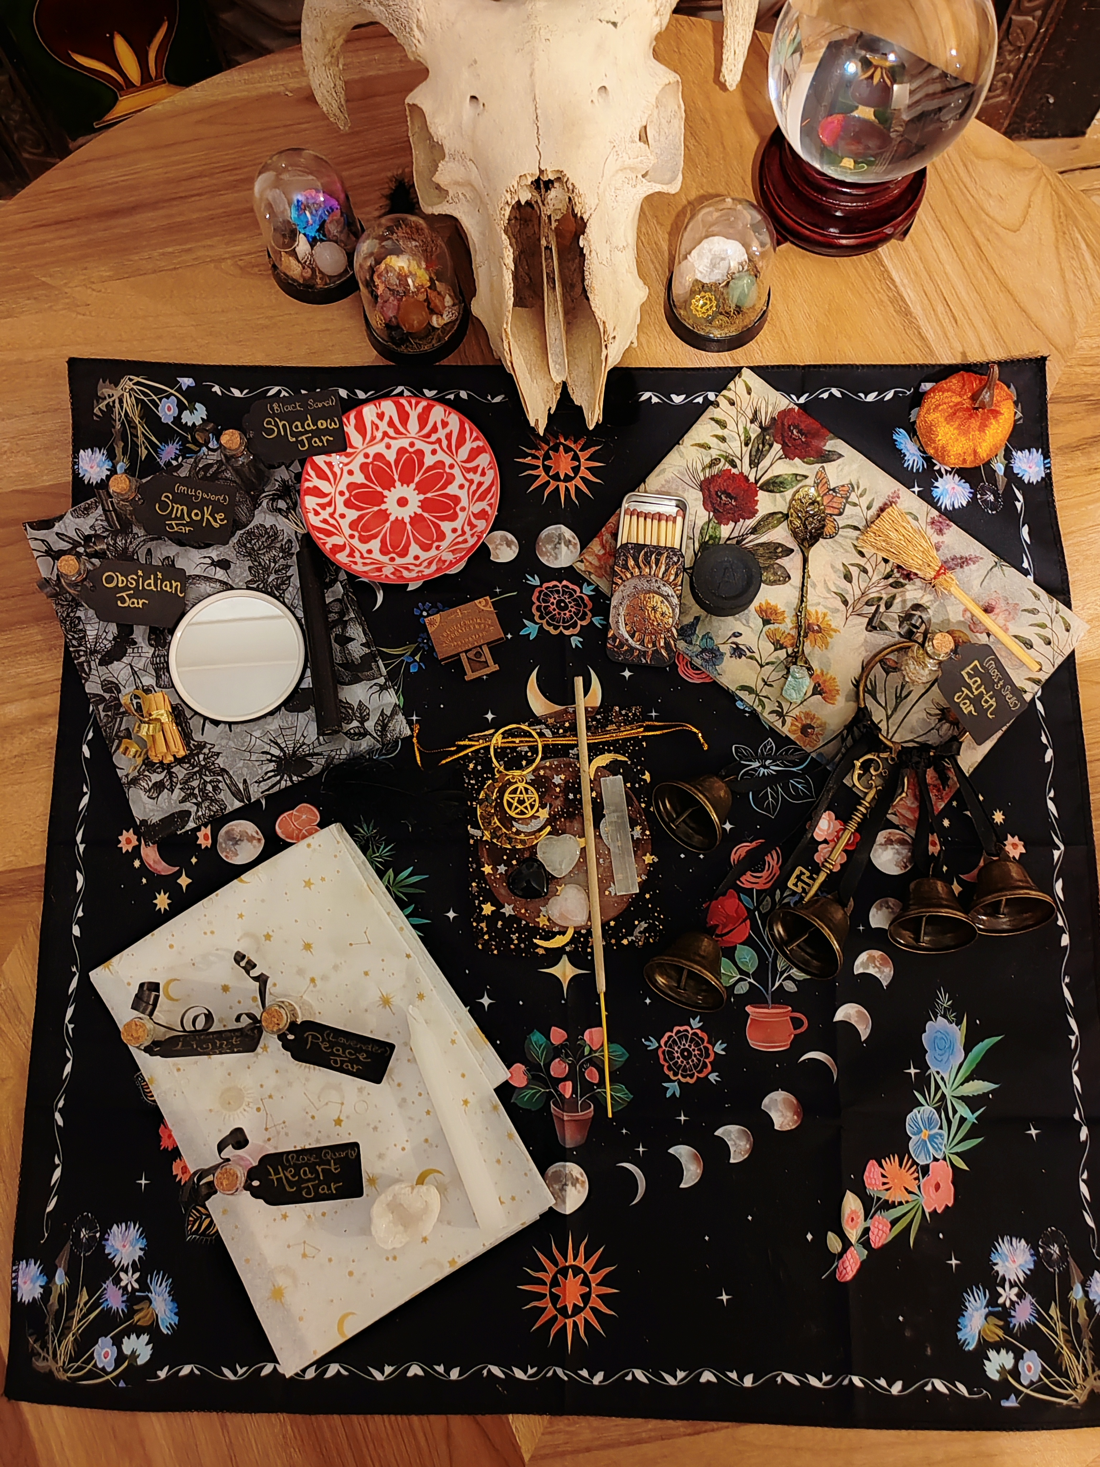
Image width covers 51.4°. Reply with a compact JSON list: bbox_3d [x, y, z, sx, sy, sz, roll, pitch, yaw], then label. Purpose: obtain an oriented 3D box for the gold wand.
[{"bbox_3d":[0.021,0.076,0.553,0.004,0.004,0.212,-4,82,1],"label":"gold wand"}]

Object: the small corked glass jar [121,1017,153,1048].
[{"bbox_3d":[-0.189,0.137,0.524,0.013,0.009,0.013,0,81,2],"label":"small corked glass jar"}]

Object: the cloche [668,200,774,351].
[{"bbox_3d":[0.085,-0.229,0.558,0.055,0.071,0.055,0,81,2],"label":"cloche"}]

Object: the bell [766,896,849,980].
[{"bbox_3d":[0.126,0.090,0.530,0.028,0.039,0.039,-37,80,-32],"label":"bell"}]

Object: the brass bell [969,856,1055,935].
[{"bbox_3d":[0.210,0.072,0.530,0.039,0.039,0.028,0,54,2],"label":"brass bell"}]

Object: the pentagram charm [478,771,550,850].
[{"bbox_3d":[-0.017,0.037,0.552,0.035,0.005,0.038,0,81,2],"label":"pentagram charm"}]

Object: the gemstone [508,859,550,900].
[{"bbox_3d":[-0.010,0.070,0.553,0.020,0.010,0.020,44,85,7],"label":"gemstone"}]

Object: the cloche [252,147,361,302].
[{"bbox_3d":[-0.121,-0.258,0.571,0.055,0.071,0.055,0,81,2],"label":"cloche"}]

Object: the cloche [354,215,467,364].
[{"bbox_3d":[-0.070,-0.223,0.564,0.055,0.071,0.055,0,81,2],"label":"cloche"}]

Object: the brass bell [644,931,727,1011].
[{"bbox_3d":[0.067,0.106,0.530,0.039,0.039,0.028,27,56,6],"label":"brass bell"}]

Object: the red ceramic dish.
[{"bbox_3d":[-0.074,-0.119,0.578,0.098,0.024,0.098,0,81,2],"label":"red ceramic dish"}]

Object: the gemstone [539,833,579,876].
[{"bbox_3d":[0.004,0.059,0.555,0.021,0.010,0.021,-5,81,1],"label":"gemstone"}]

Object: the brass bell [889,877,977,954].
[{"bbox_3d":[0.181,0.082,0.541,0.040,0.040,0.029,9,55,3],"label":"brass bell"}]

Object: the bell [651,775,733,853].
[{"bbox_3d":[0.075,0.033,0.551,0.029,0.040,0.040,-36,81,-32],"label":"bell"}]

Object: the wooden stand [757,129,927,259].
[{"bbox_3d":[0.153,-0.297,0.590,0.090,0.043,0.090,0,81,2],"label":"wooden stand"}]

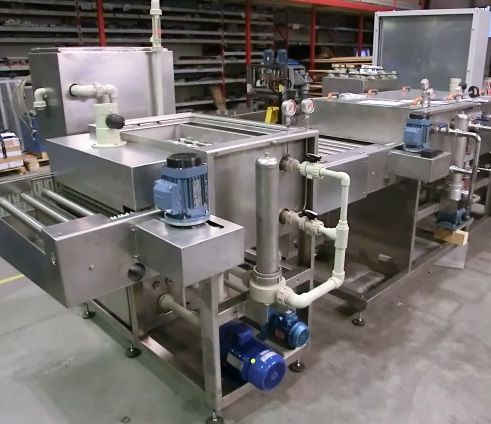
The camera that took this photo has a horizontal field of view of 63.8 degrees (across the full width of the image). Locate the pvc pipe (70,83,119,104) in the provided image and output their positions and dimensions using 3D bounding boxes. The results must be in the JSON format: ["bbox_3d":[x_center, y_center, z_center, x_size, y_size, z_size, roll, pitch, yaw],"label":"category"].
[{"bbox_3d":[-0.713,-0.551,1.846,0.057,0.086,0.418,-18,26,-42],"label":"pvc pipe"}]

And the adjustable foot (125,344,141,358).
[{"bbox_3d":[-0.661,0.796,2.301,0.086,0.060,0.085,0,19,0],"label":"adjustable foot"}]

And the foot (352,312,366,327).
[{"bbox_3d":[0.741,0.676,2.555,0.083,0.069,0.082,-18,26,-42],"label":"foot"}]

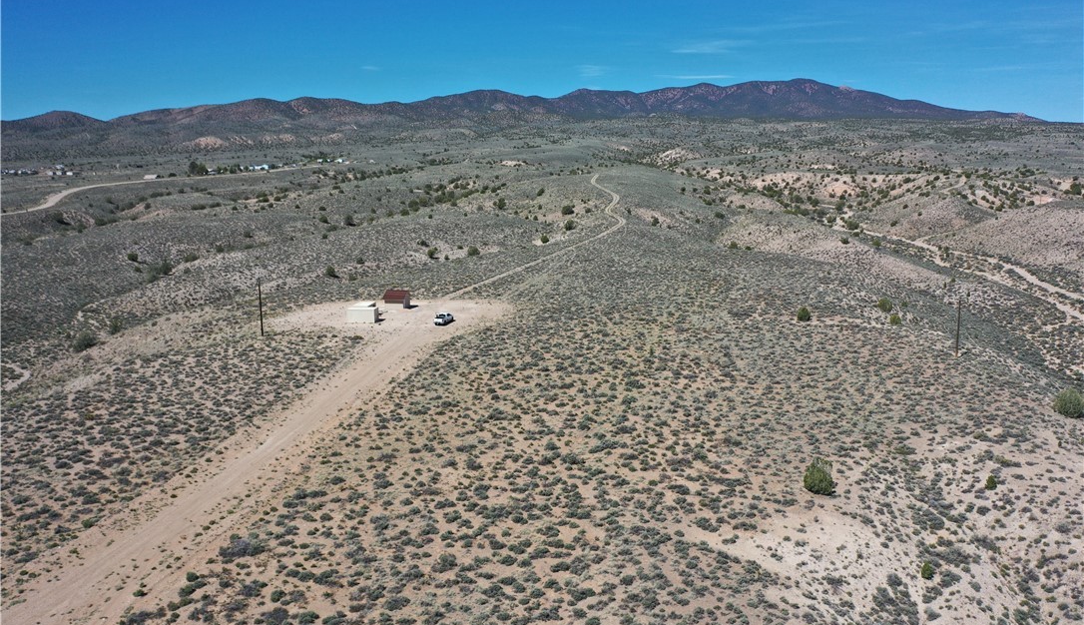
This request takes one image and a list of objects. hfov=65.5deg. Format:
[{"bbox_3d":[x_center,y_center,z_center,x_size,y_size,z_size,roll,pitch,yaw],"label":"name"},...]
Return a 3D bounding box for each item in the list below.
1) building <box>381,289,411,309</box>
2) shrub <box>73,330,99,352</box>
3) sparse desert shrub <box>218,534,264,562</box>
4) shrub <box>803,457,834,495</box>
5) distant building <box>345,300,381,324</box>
[{"bbox_3d":[-31.218,-2.995,182.121,4.600,3.650,4.000,2,12,11],"label":"building"},{"bbox_3d":[-85.579,5.149,157.615,4.600,3.700,4.200,0,12,0],"label":"shrub"},{"bbox_3d":[-27.526,21.457,77.370,4.000,1.250,2.700,0,12,0],"label":"sparse desert shrub"},{"bbox_3d":[29.904,17.310,90.626,3.050,3.600,3.000,0,12,0],"label":"shrub"},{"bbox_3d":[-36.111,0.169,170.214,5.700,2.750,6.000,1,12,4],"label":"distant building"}]

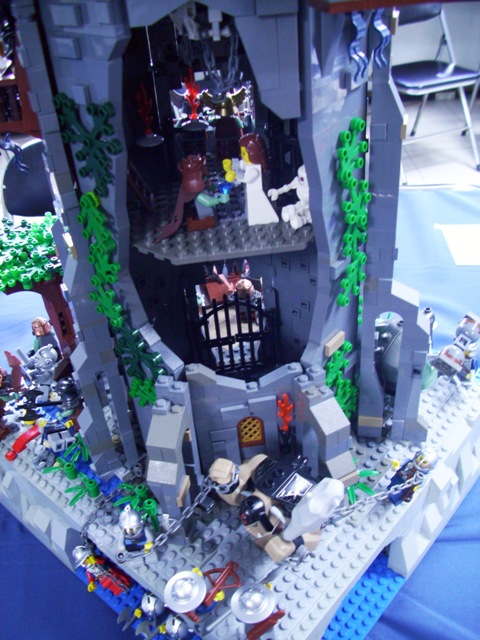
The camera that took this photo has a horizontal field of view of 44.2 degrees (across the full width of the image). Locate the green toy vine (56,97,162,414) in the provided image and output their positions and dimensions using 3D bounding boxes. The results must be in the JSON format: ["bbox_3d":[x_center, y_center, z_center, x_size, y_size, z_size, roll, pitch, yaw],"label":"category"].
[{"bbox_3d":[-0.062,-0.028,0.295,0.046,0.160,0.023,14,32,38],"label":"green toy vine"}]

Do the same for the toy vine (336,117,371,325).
[{"bbox_3d":[0.056,-0.044,0.300,0.015,0.111,0.032,17,35,36],"label":"toy vine"}]

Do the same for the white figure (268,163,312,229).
[{"bbox_3d":[0.030,-0.065,0.302,0.024,0.029,0.026,-32,43,-32],"label":"white figure"}]

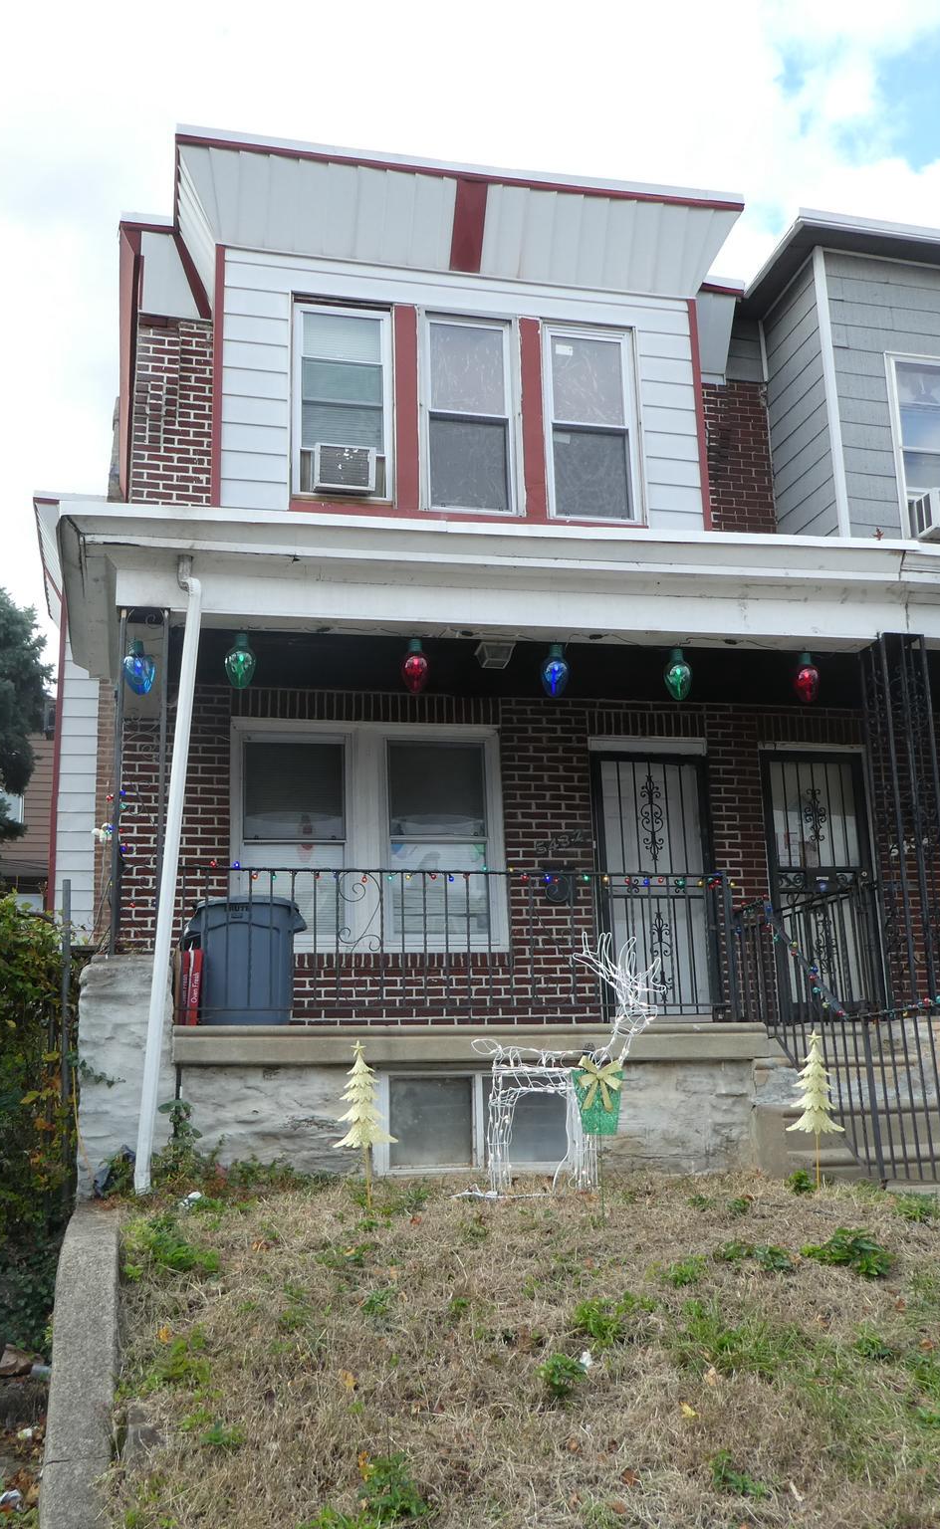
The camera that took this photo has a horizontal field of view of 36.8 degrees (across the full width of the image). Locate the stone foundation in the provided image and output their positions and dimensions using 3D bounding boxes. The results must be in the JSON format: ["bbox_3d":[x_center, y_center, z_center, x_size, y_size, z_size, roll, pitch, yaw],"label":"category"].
[{"bbox_3d":[-0.179,1.560,7.250,3.506,1.088,0.530,2,-15,-12],"label":"stone foundation"}]

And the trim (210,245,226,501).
[{"bbox_3d":[-1.694,-2.541,9.534,0.049,2.144,0.060,2,-15,-12],"label":"trim"}]

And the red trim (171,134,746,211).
[{"bbox_3d":[0.017,-4.171,10.021,4.100,0.051,0.050,2,-15,-12],"label":"red trim"}]

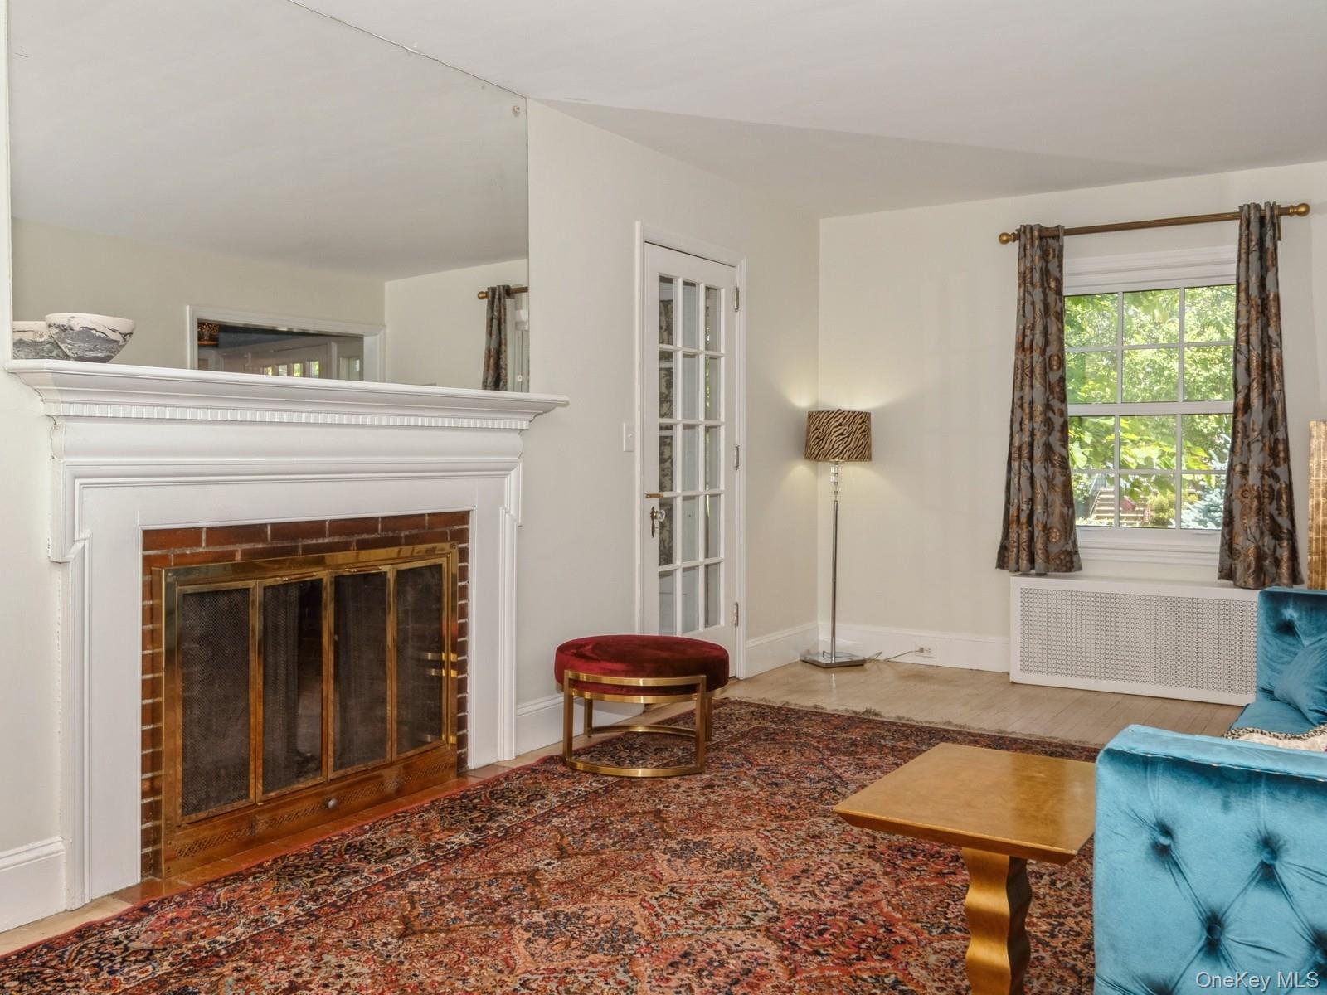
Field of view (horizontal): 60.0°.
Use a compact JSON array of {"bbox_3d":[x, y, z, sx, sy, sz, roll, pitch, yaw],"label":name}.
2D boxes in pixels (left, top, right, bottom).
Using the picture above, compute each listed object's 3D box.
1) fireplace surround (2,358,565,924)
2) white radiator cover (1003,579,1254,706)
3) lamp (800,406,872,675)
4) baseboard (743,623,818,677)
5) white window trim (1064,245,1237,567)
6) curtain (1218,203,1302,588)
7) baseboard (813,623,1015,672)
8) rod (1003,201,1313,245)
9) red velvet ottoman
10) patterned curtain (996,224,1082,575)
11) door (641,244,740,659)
[{"bbox_3d":[-0.953,0.327,3.476,0.200,1.337,1.940,2,3,32],"label":"fireplace surround"},{"bbox_3d":[2.301,0.666,5.524,1.193,0.530,0.240,2,3,32],"label":"white radiator cover"},{"bbox_3d":[0.918,0.212,6.177,0.360,1.373,0.360,2,3,32],"label":"lamp"},{"bbox_3d":[0.645,0.810,6.182,0.023,0.175,0.880,2,3,32],"label":"baseboard"},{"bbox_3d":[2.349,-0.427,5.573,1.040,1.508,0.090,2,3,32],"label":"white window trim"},{"bbox_3d":[2.730,-0.458,5.230,0.350,1.740,0.100,2,3,32],"label":"curtain"},{"bbox_3d":[1.373,0.811,6.250,1.120,0.175,0.023,2,3,32],"label":"baseboard"},{"bbox_3d":[2.293,-1.303,5.482,1.385,0.070,0.080,2,3,32],"label":"rod"},{"bbox_3d":[-0.081,0.755,4.295,0.650,0.407,0.650,0,2,0],"label":"red velvet ottoman"},{"bbox_3d":[1.890,-0.485,5.761,0.432,1.735,0.100,2,3,32],"label":"patterned curtain"},{"bbox_3d":[0.115,-0.097,5.357,0.043,2.033,0.835,2,3,32],"label":"door"}]

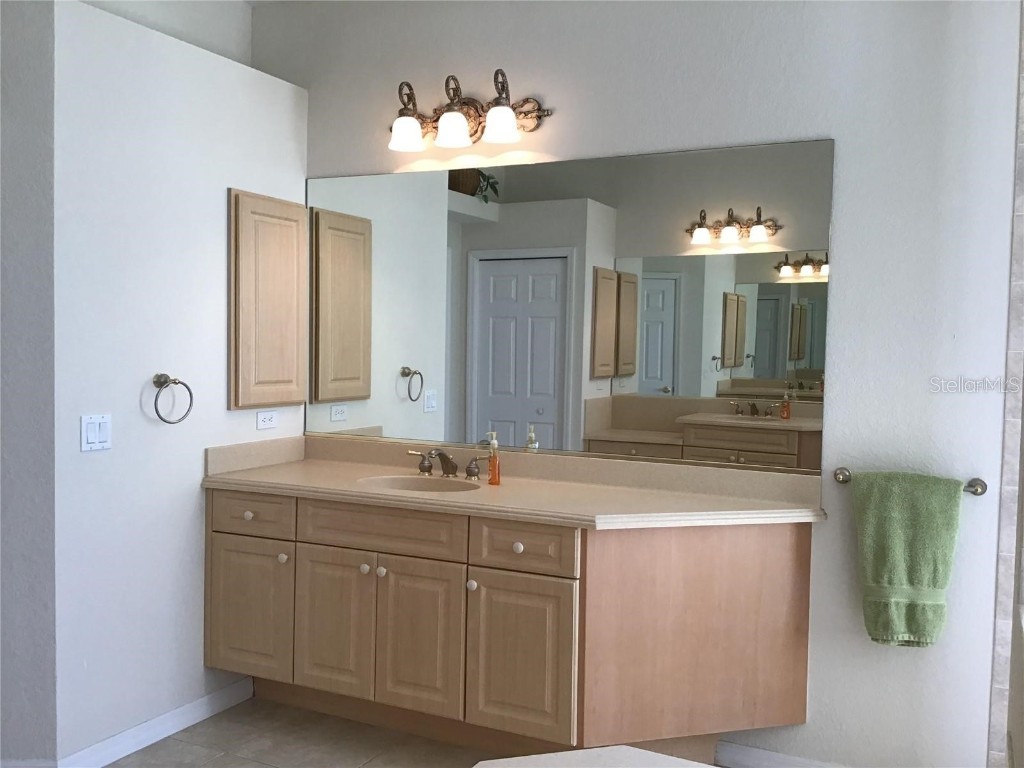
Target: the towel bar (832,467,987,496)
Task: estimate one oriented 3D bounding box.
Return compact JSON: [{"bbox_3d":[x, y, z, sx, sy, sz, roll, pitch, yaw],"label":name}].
[{"bbox_3d":[1.241,0.306,2.869,0.448,0.058,0.075,2,3,25],"label":"towel bar"}]

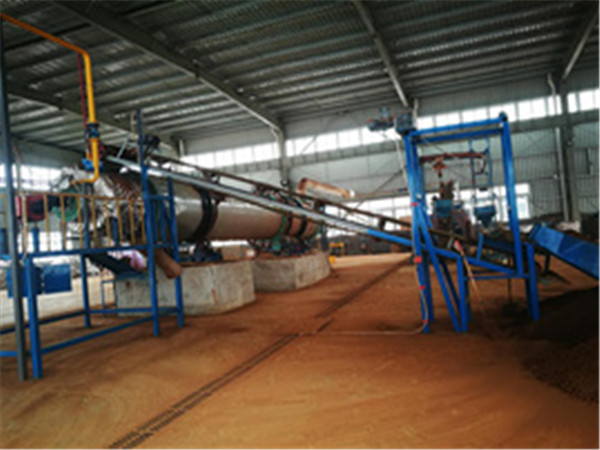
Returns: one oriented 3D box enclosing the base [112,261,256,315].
[{"bbox_3d":[-2.789,1.562,11.651,2.848,1.088,1.936,-5,-1,21],"label":"base"}]

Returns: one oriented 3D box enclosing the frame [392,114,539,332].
[{"bbox_3d":[2.560,0.025,7.124,1.648,3.024,0.928,-5,-1,21],"label":"frame"}]

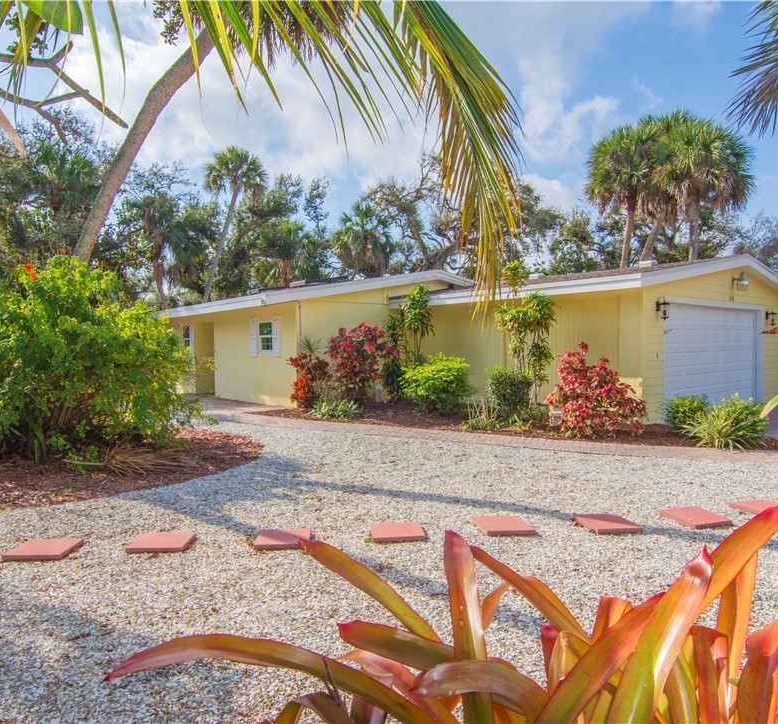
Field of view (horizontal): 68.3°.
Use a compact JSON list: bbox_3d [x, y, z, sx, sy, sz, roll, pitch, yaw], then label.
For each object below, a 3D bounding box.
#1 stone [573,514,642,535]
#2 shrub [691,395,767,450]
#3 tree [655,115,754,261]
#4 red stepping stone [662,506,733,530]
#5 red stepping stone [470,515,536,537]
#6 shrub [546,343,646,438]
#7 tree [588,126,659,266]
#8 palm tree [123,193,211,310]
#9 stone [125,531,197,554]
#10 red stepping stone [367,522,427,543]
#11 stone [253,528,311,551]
[{"bbox_3d":[1.848,1.370,4.837,0.400,0.045,0.400,-1,2,-9],"label":"stone"},{"bbox_3d":[5.006,0.877,8.450,1.030,0.767,0.950,0,1,31],"label":"shrub"},{"bbox_3d":[12.664,-4.574,23.300,3.600,10.733,3.600,0,1,29],"label":"tree"},{"bbox_3d":[2.669,1.361,4.977,0.400,0.045,0.400,-1,2,-15],"label":"red stepping stone"},{"bbox_3d":[0.984,1.413,4.931,0.406,0.042,0.406,-1,1,-8],"label":"red stepping stone"},{"bbox_3d":[3.442,0.425,9.517,1.600,1.490,1.400,0,2,0],"label":"shrub"},{"bbox_3d":[10.117,-4.843,24.869,3.500,11.100,3.500,0,2,0],"label":"tree"},{"bbox_3d":[-9.767,-3.339,24.910,3.700,8.300,3.700,0,2,0],"label":"palm tree"},{"bbox_3d":[-1.751,1.401,4.432,0.400,0.045,0.400,0,2,-5],"label":"stone"},{"bbox_3d":[0.070,1.426,4.780,0.406,0.042,0.406,-1,1,-4],"label":"red stepping stone"},{"bbox_3d":[-0.850,1.438,4.640,0.406,0.042,0.406,-1,1,-4],"label":"stone"}]

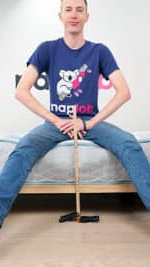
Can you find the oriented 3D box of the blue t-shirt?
[{"bbox_3d":[-0.009,-0.355,1.910,0.570,0.510,0.270,0,0,0],"label":"blue t-shirt"}]

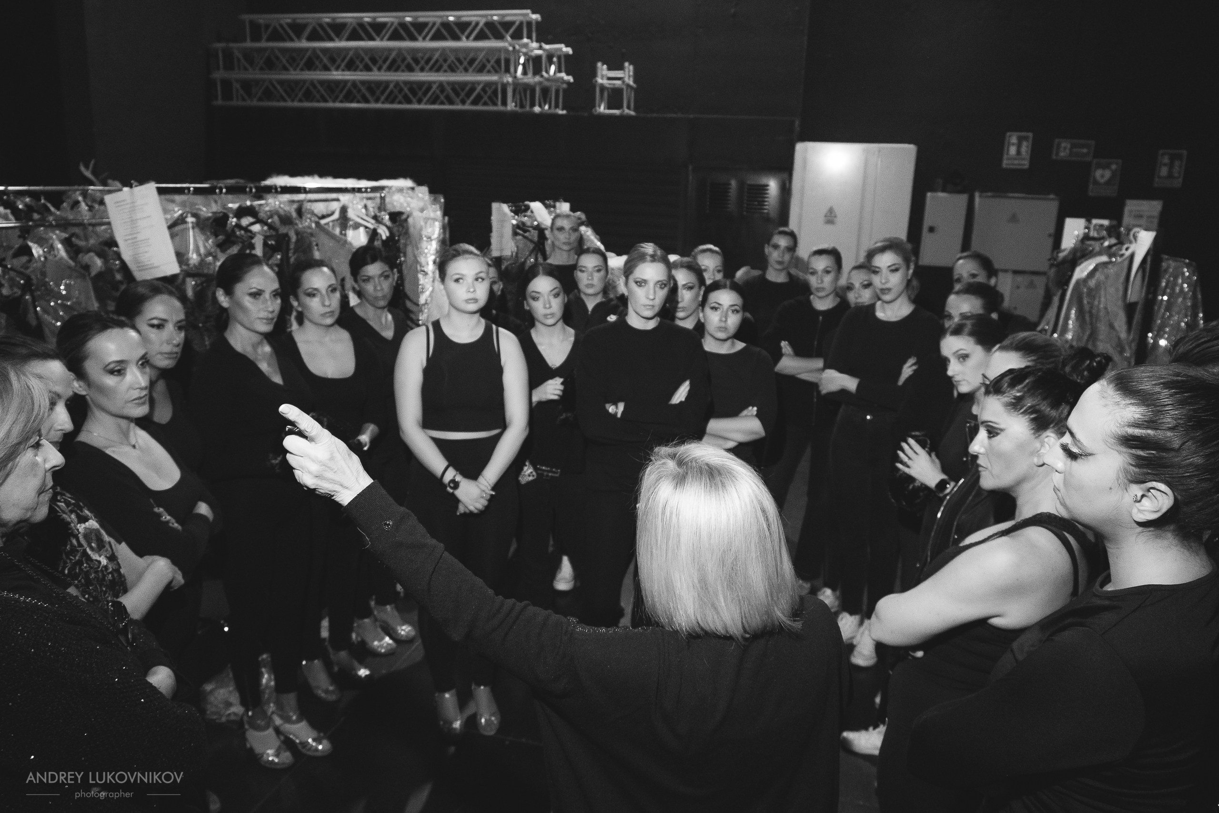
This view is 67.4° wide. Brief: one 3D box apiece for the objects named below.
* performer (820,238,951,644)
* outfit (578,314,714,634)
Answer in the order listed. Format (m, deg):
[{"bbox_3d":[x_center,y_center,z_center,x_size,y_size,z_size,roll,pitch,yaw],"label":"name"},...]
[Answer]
[{"bbox_3d":[1.091,0.200,3.803,0.470,1.781,0.340,6,15,15],"label":"performer"},{"bbox_3d":[0.098,0.437,3.136,0.460,1.430,0.320,3,15,2],"label":"outfit"}]

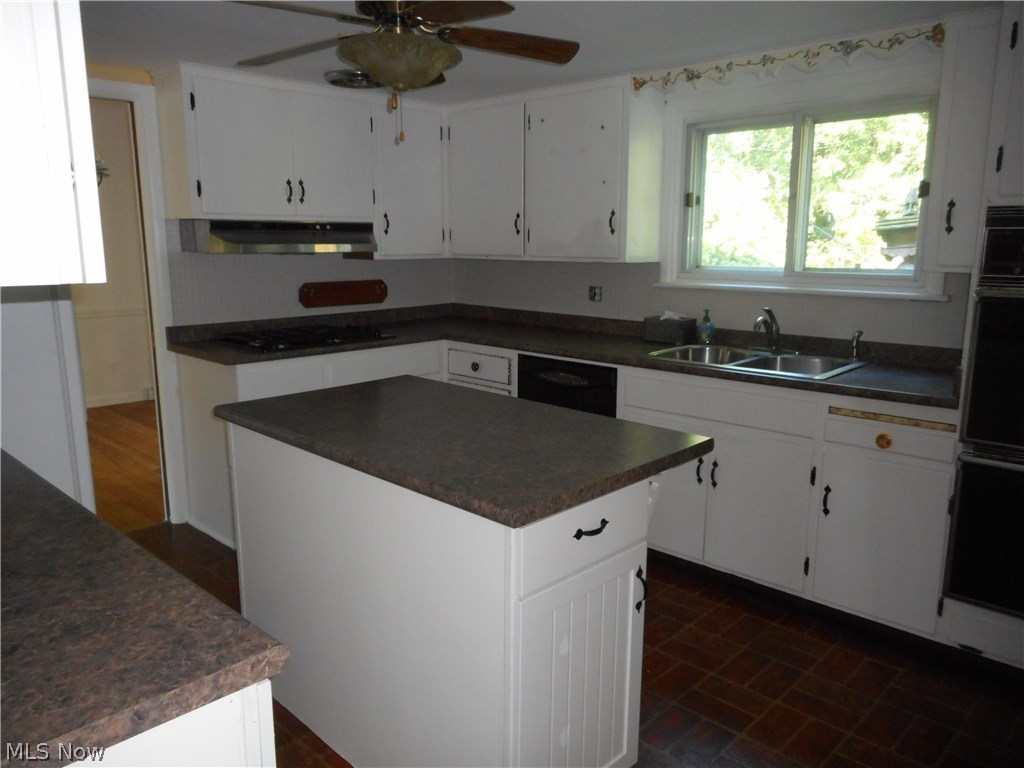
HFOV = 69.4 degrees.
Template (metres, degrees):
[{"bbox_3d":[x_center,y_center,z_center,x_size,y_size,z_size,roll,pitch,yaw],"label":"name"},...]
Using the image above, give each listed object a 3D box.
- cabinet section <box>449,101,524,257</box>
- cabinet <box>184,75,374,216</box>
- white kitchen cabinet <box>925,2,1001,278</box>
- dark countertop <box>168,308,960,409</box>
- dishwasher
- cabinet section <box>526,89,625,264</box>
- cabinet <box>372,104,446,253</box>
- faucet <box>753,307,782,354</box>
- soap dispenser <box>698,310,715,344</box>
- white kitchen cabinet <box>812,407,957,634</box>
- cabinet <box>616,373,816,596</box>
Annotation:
[{"bbox_3d":[-0.052,-1.152,4.287,0.610,0.823,0.311,10,15,42],"label":"cabinet section"},{"bbox_3d":[-1.202,-1.157,3.723,0.301,0.663,0.995,10,15,42],"label":"cabinet"},{"bbox_3d":[1.689,-0.844,2.661,0.233,0.860,0.307,10,15,42],"label":"white kitchen cabinet"},{"bbox_3d":[0.098,-0.141,3.223,3.131,0.122,1.875,10,15,42],"label":"dark countertop"},{"bbox_3d":[0.462,0.258,3.790,0.600,0.834,0.611,10,15,42],"label":"dishwasher"},{"bbox_3d":[0.401,-1.070,3.869,0.633,0.823,0.311,10,15,42],"label":"cabinet section"},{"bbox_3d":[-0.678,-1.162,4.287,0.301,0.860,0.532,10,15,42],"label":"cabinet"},{"bbox_3d":[1.137,-0.235,3.303,0.056,0.213,0.208,10,15,42],"label":"faucet"},{"bbox_3d":[0.946,-0.273,3.596,0.081,0.178,0.056,5,12,22],"label":"soap dispenser"},{"bbox_3d":[1.504,0.426,2.844,0.426,0.844,0.637,10,15,42],"label":"white kitchen cabinet"},{"bbox_3d":[1.024,0.340,3.289,0.901,0.844,0.637,10,15,42],"label":"cabinet"}]

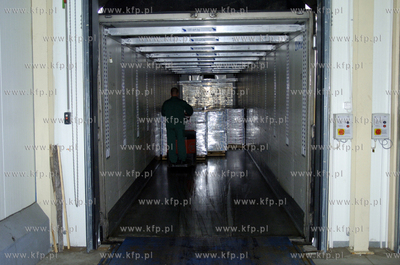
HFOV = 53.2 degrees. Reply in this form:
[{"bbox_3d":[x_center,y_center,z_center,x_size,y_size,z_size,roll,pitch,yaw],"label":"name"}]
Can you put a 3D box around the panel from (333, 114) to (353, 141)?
[{"bbox_3d":[1.654,-0.073,4.605,0.190,0.285,0.115,0,3,1],"label":"panel"}]

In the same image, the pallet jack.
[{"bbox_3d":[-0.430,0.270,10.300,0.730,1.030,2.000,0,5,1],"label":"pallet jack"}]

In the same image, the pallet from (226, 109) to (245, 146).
[{"bbox_3d":[1.150,-0.140,13.150,0.590,1.270,0.800,0,5,1],"label":"pallet"}]

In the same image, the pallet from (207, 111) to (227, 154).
[{"bbox_3d":[0.475,0.005,11.620,0.590,1.260,0.800,0,5,1],"label":"pallet"}]

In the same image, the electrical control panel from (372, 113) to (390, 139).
[{"bbox_3d":[2.066,-0.073,4.595,0.190,0.285,0.115,0,3,1],"label":"electrical control panel"}]

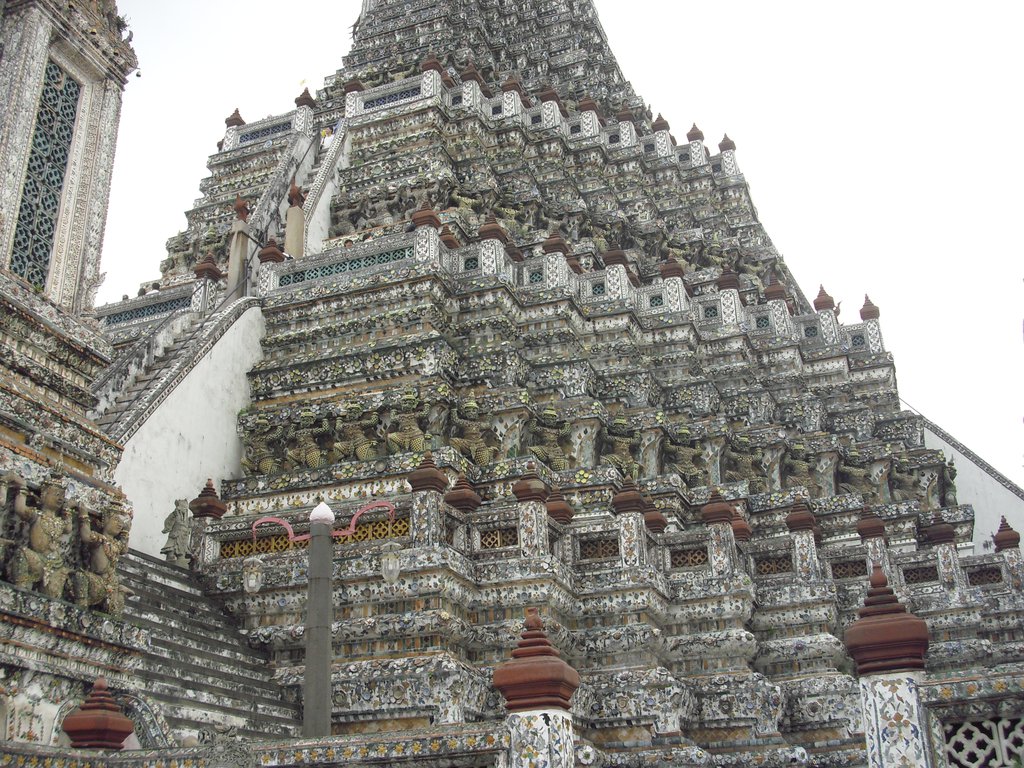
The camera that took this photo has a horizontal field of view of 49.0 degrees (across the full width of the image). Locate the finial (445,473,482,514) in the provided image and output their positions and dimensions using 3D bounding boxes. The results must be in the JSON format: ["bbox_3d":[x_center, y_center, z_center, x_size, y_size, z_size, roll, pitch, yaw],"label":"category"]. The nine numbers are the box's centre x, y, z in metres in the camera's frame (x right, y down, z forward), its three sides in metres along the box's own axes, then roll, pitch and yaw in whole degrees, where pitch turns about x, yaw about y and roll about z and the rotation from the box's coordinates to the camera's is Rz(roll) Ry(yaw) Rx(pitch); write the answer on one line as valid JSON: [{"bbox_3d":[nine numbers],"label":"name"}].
[{"bbox_3d":[-0.870,1.864,19.374,0.504,0.693,0.504,-10,-24,18],"label":"finial"}]

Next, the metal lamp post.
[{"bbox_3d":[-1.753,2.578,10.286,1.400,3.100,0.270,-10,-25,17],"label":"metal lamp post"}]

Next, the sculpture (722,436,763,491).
[{"bbox_3d":[4.638,1.633,22.521,0.740,1.060,0.440,9,-26,-24],"label":"sculpture"}]

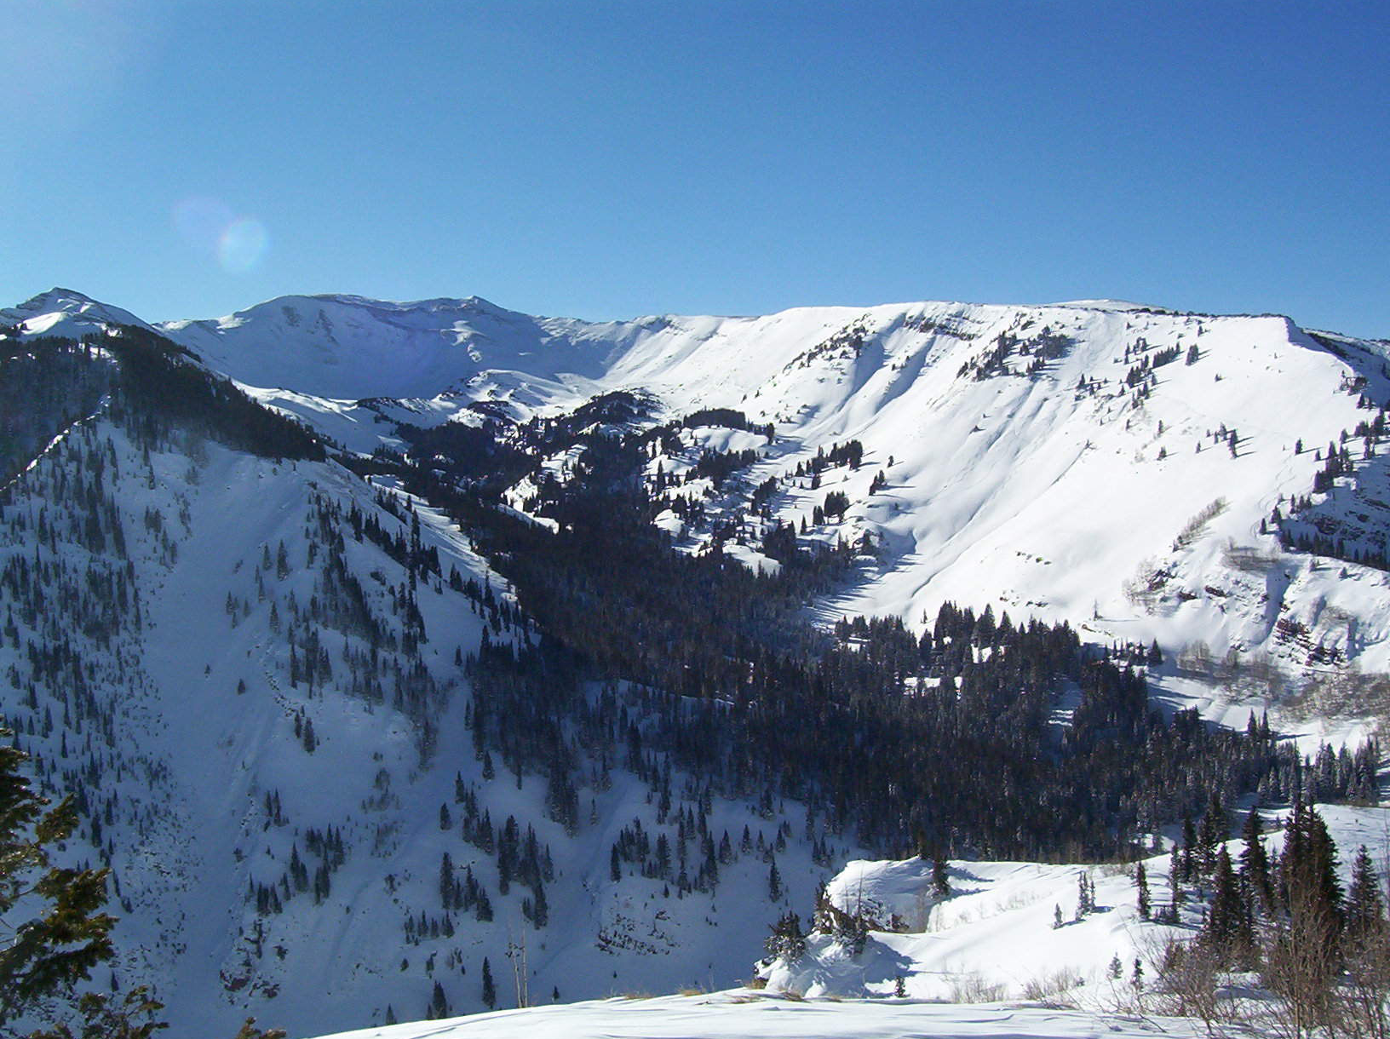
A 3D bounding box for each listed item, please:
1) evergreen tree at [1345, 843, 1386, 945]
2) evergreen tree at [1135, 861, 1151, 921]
[{"bbox_3d":[60.094,33.668,155.000,3.600,9.300,3.600,-3,2,0],"label":"evergreen tree"},{"bbox_3d":[47.875,39.720,185.000,1.500,6.300,1.500,-3,2,0],"label":"evergreen tree"}]

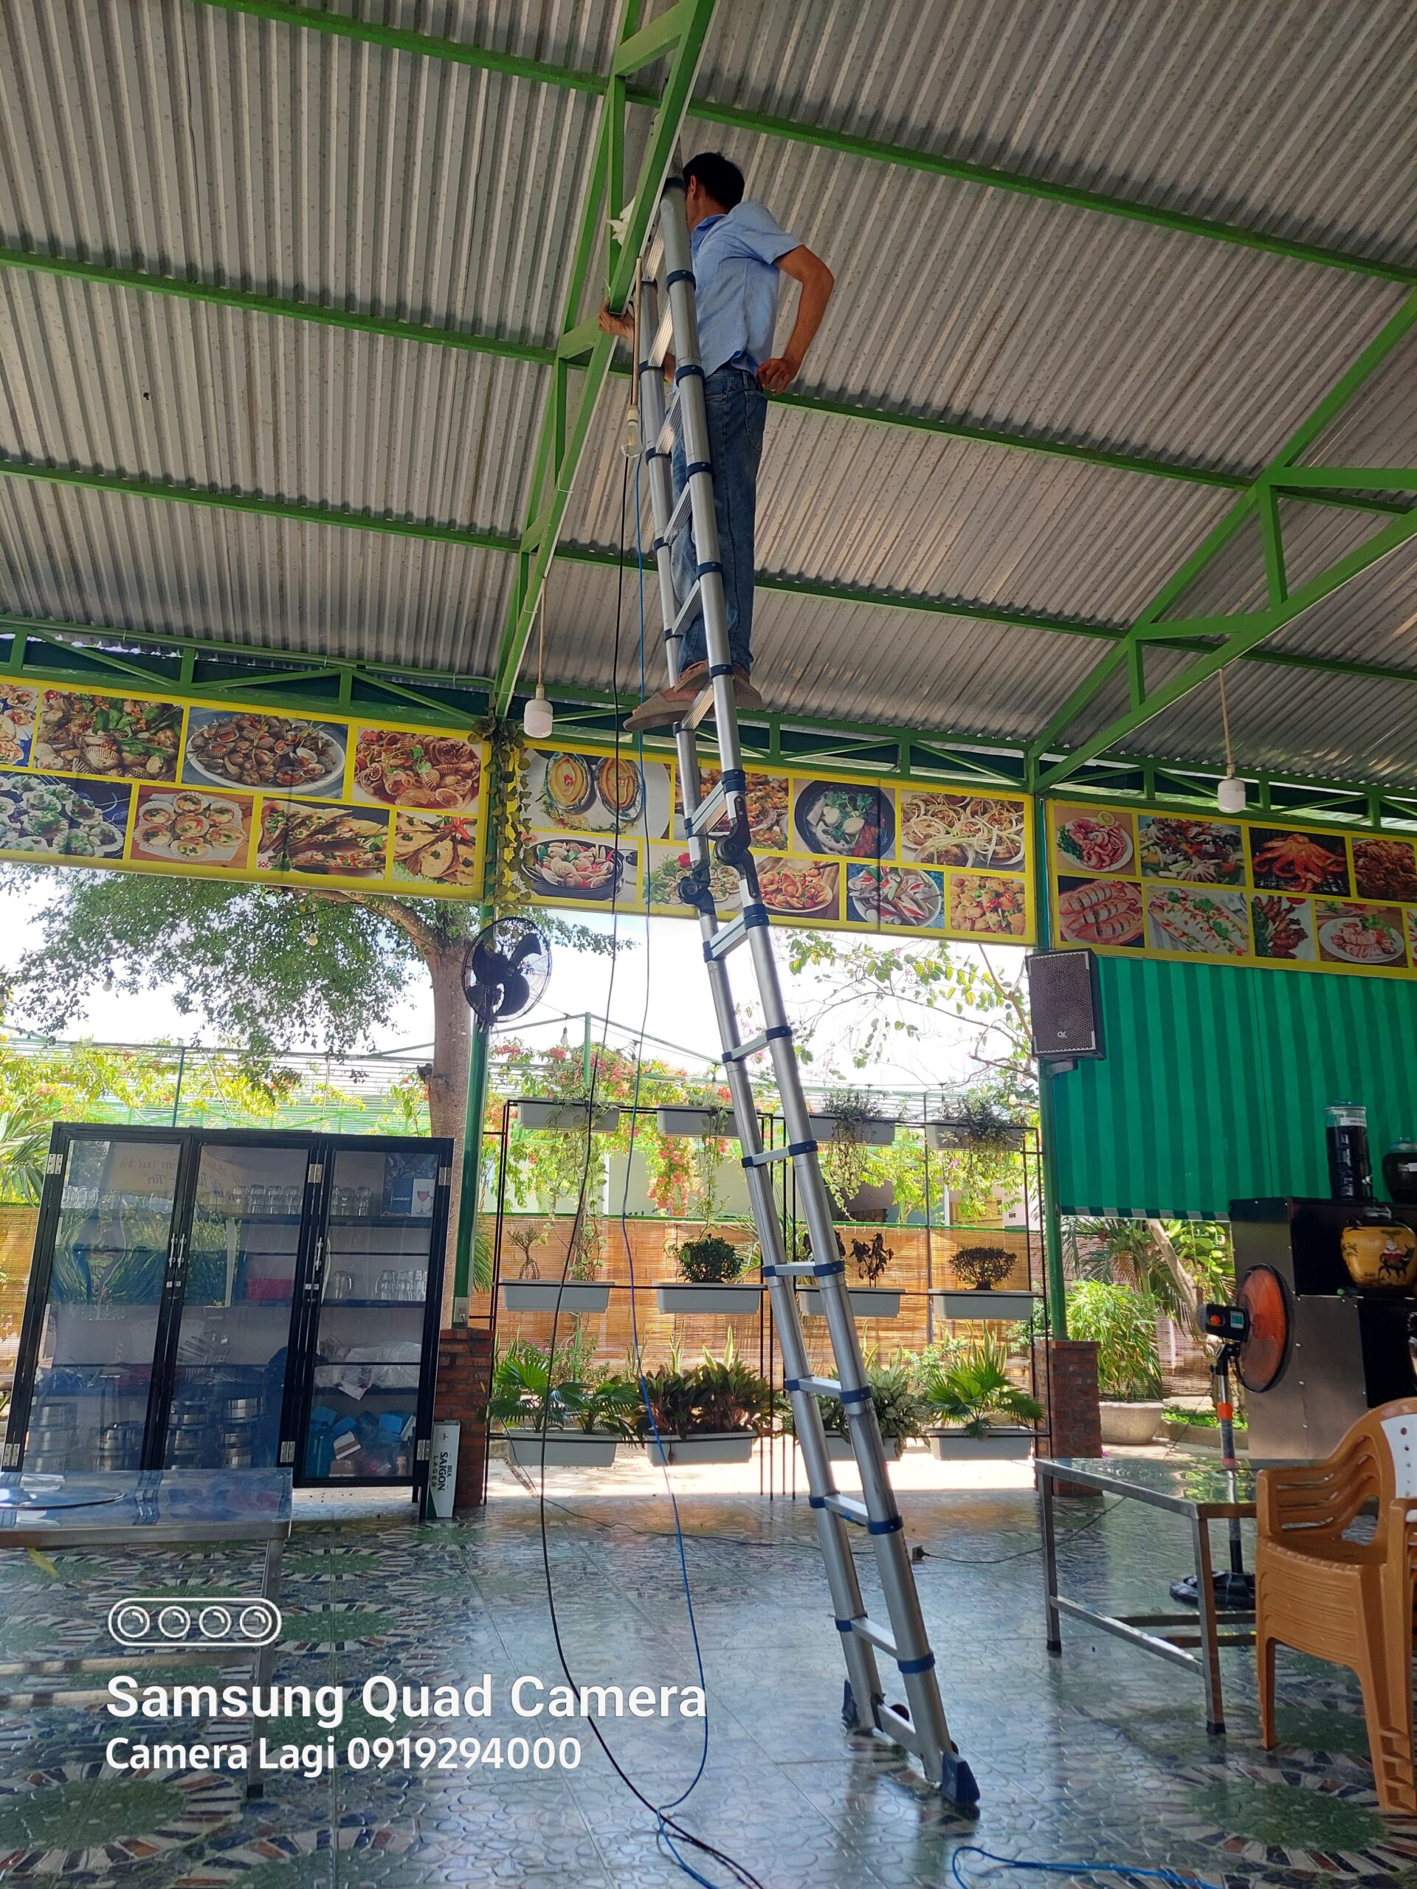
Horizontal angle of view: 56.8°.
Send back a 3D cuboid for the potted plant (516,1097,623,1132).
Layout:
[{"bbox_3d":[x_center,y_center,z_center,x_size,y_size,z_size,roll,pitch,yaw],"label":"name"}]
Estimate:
[{"bbox_3d":[-0.772,0.952,7.168,0.560,0.151,0.200,4,-15,-12],"label":"potted plant"}]

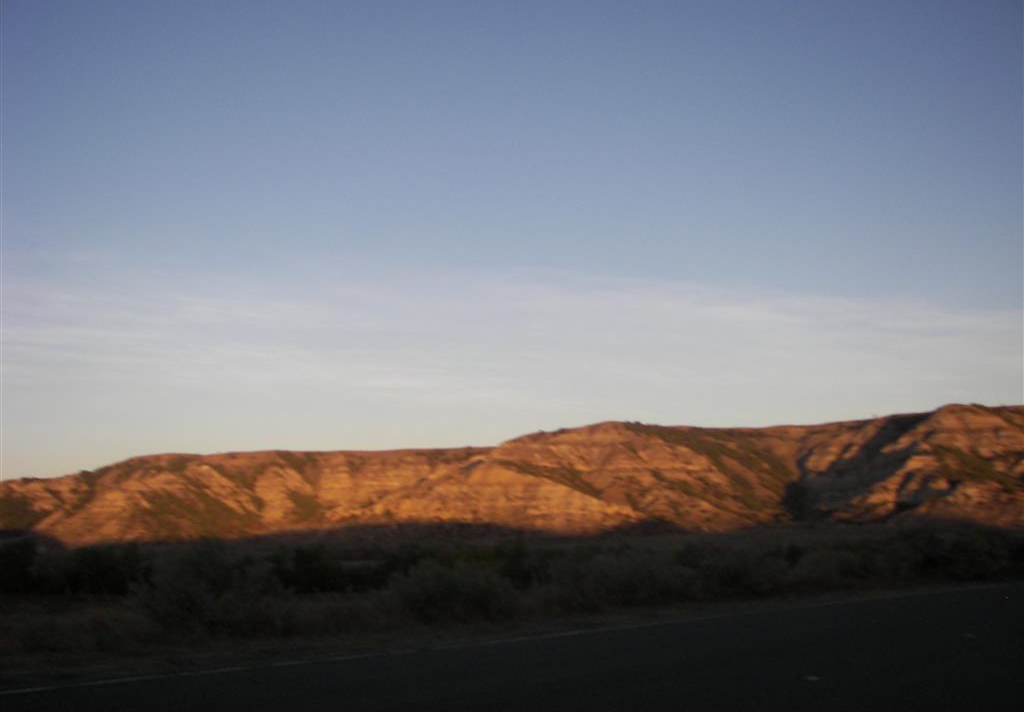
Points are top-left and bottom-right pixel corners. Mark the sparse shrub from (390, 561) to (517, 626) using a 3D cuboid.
[{"bbox_3d":[-0.922,3.657,16.500,2.050,1.000,1.700,1,-9,-3],"label":"sparse shrub"}]

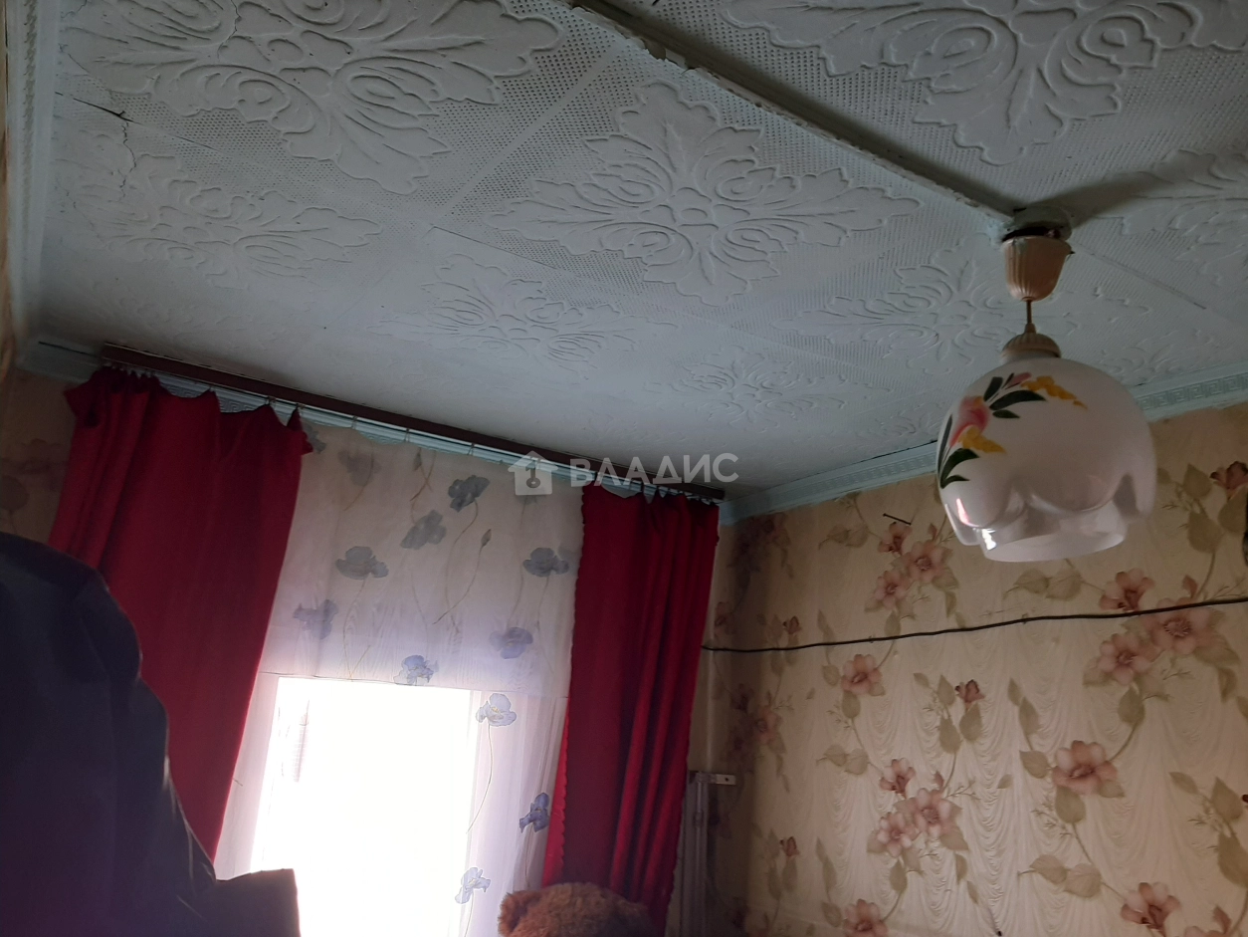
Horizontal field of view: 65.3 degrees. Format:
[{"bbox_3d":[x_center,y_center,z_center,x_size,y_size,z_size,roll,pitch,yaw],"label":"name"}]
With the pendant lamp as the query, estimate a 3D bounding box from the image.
[{"bbox_3d":[0.478,-0.093,1.125,0.228,0.375,0.228,-2,-15,23],"label":"pendant lamp"}]

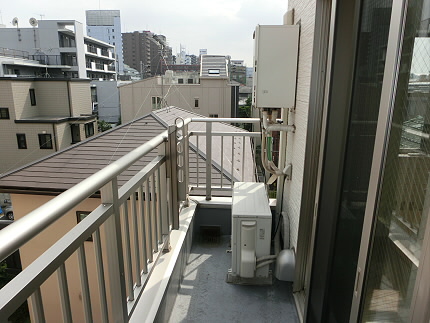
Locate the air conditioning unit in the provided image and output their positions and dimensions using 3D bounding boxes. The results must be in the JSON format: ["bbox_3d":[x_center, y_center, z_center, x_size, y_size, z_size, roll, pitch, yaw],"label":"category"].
[{"bbox_3d":[0.306,0.597,2.650,0.305,0.591,0.750,1,15,4],"label":"air conditioning unit"}]

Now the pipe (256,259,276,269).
[{"bbox_3d":[0.401,0.788,2.307,0.174,0.028,0.028,-13,17,-13],"label":"pipe"}]

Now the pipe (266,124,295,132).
[{"bbox_3d":[0.554,-0.282,2.525,0.242,0.050,0.052,0,15,5],"label":"pipe"}]

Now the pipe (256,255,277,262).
[{"bbox_3d":[0.399,0.744,2.296,0.172,0.028,0.028,-8,16,-14],"label":"pipe"}]

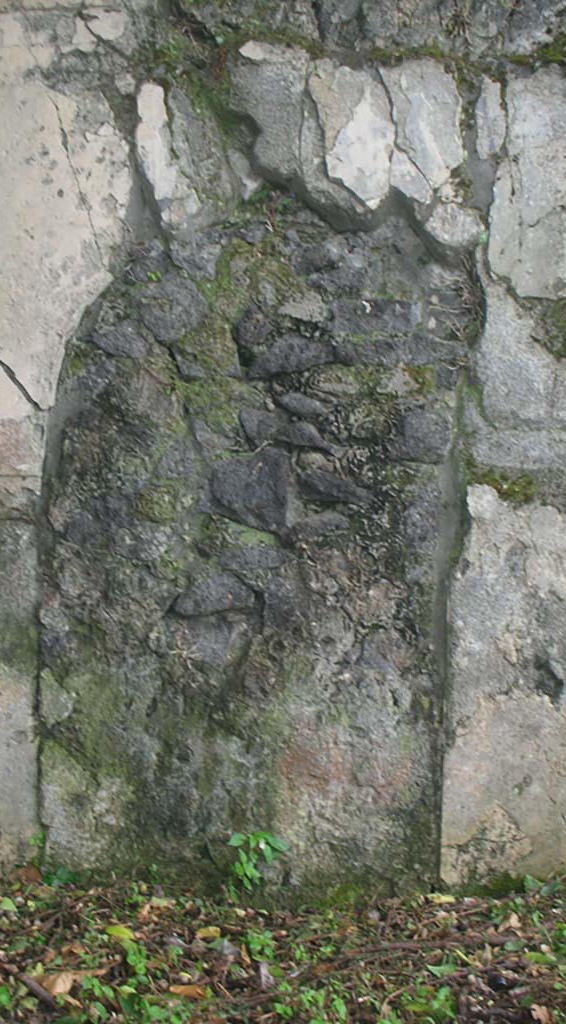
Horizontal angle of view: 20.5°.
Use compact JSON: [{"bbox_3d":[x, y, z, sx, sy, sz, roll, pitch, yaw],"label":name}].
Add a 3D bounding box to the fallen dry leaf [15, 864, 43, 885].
[{"bbox_3d":[-0.720,1.029,4.450,0.078,0.040,0.055,0,4,0],"label":"fallen dry leaf"}]

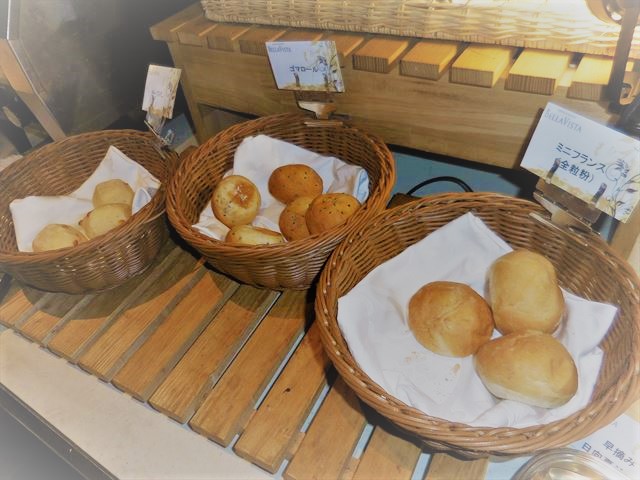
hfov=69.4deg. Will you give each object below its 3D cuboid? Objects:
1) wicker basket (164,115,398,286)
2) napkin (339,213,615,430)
[{"bbox_3d":[-0.045,-0.053,0.566,0.267,0.083,0.267,-4,45,4],"label":"wicker basket"},{"bbox_3d":[0.136,0.075,0.427,0.214,0.058,0.218,-29,48,-20],"label":"napkin"}]

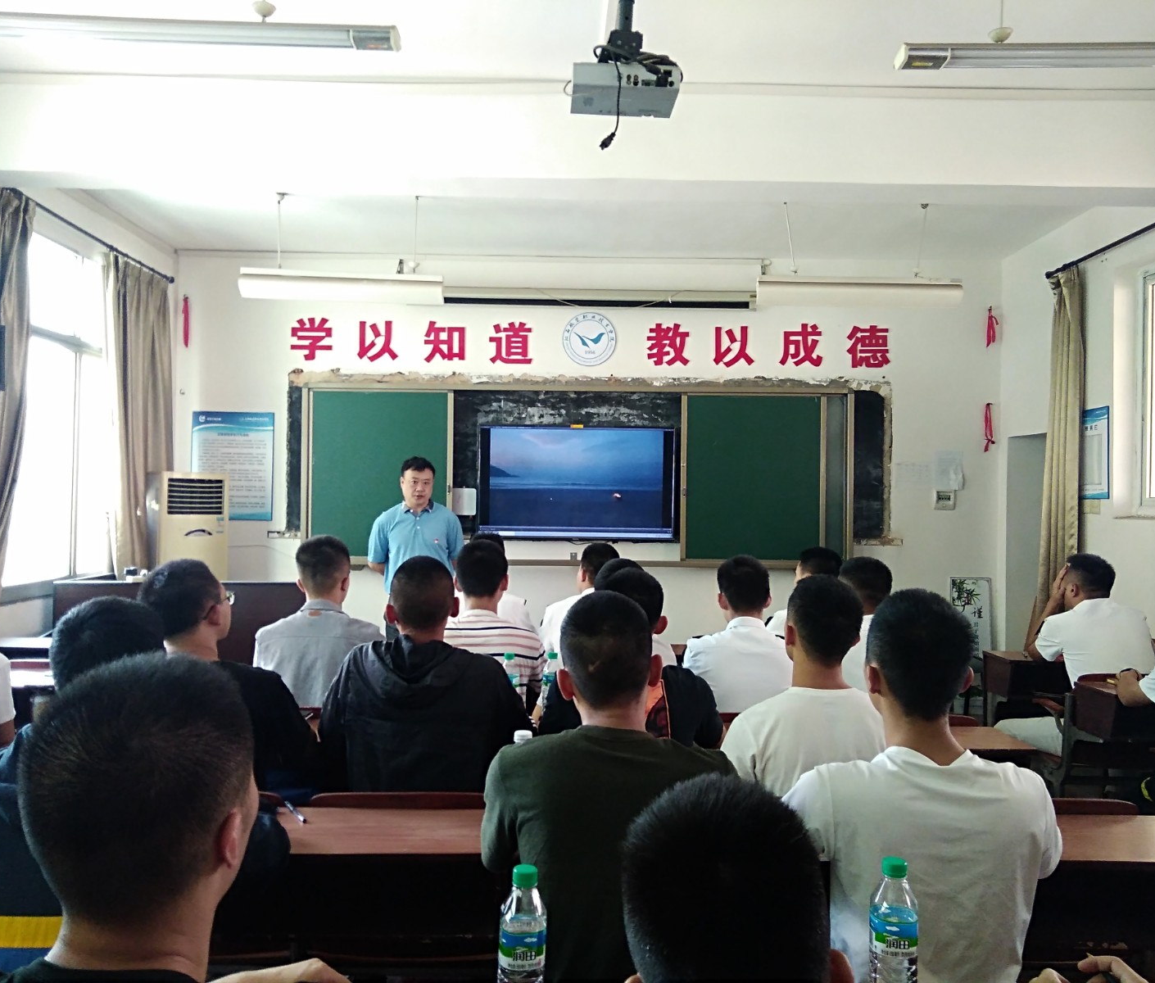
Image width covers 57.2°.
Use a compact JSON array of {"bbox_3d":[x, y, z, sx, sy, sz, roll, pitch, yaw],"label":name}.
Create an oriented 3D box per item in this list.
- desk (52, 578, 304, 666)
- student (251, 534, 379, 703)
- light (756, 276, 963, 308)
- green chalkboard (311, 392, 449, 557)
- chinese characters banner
[{"bbox_3d":[-2.065,0.968,5.835,1.317,0.992,0.680,1,1,1],"label":"desk"},{"bbox_3d":[-0.901,0.824,3.907,0.470,1.349,0.720,1,1,3],"label":"student"},{"bbox_3d":[1.710,-1.210,6.427,1.225,0.155,0.150,1,-1,-1],"label":"light"},{"bbox_3d":[-1.429,-0.118,7.649,1.036,1.221,0.040,1,-1,-1],"label":"green chalkboard"},{"bbox_3d":[0.096,-1.122,7.930,4.503,0.410,0.030,1,1,1],"label":"chinese characters banner"}]

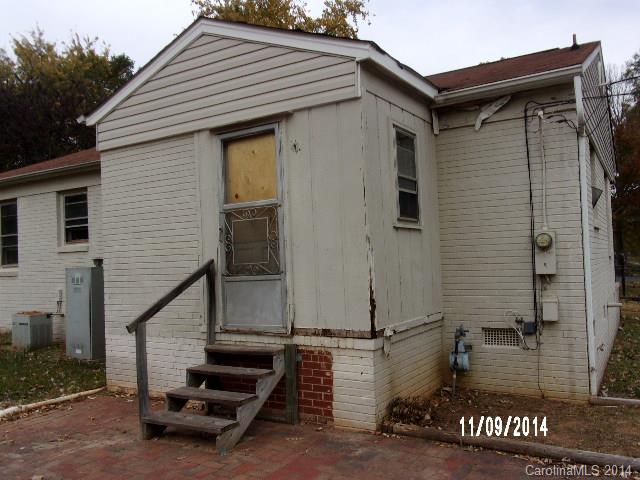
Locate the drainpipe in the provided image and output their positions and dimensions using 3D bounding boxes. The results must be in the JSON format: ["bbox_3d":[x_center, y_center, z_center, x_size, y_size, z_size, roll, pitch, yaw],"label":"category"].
[{"bbox_3d":[2.591,-0.038,5.036,0.099,3.144,0.119,-3,-1,32],"label":"drainpipe"}]

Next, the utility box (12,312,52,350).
[{"bbox_3d":[-5.192,1.615,9.363,0.580,0.553,0.407,-3,-1,32],"label":"utility box"}]

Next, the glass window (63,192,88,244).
[{"bbox_3d":[-4.561,-0.436,9.653,0.845,1.011,0.079,-3,-1,32],"label":"glass window"}]

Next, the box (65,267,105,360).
[{"bbox_3d":[-3.634,1.143,8.361,0.625,1.418,0.593,-3,-1,32],"label":"box"}]

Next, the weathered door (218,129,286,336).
[{"bbox_3d":[-0.685,-0.107,5.069,0.802,1.999,0.063,-3,-1,32],"label":"weathered door"}]

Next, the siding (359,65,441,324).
[{"bbox_3d":[0.857,-0.343,5.123,0.079,2.299,1.785,-3,-1,32],"label":"siding"}]

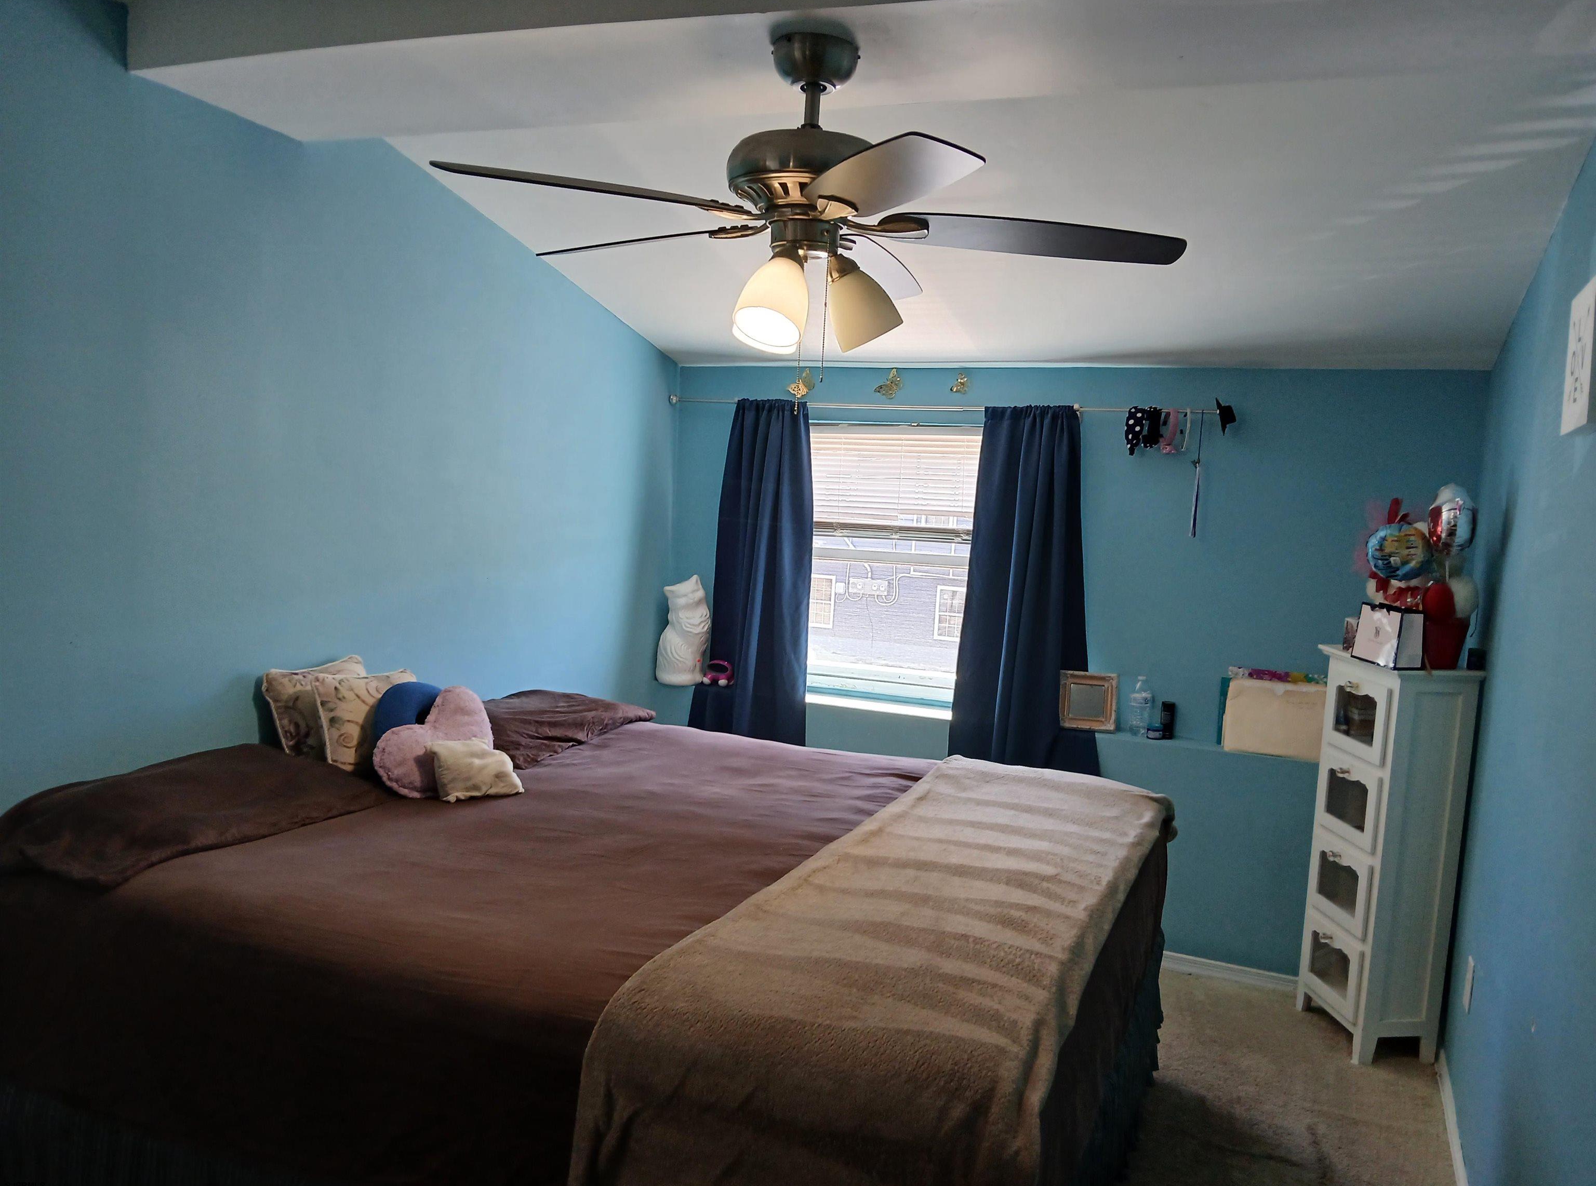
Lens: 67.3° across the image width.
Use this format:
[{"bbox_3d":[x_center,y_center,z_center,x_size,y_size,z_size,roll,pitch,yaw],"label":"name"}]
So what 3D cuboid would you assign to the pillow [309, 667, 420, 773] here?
[{"bbox_3d":[-1.065,0.329,3.037,0.120,0.280,0.330,-15,-6,30],"label":"pillow"}]

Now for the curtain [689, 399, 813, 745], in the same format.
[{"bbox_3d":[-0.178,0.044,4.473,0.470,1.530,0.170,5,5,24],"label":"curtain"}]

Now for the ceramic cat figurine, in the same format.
[{"bbox_3d":[-0.441,0.137,4.629,0.160,0.420,0.185,-1,6,-44],"label":"ceramic cat figurine"}]

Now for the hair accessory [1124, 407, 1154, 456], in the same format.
[{"bbox_3d":[1.111,-0.529,3.910,0.085,0.155,0.120,5,5,24],"label":"hair accessory"}]

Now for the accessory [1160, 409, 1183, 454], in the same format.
[{"bbox_3d":[1.203,-0.522,3.869,0.070,0.145,0.120,5,5,24],"label":"accessory"}]

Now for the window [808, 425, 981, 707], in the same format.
[{"bbox_3d":[0.339,-0.114,4.442,0.720,1.040,0.100,5,5,24],"label":"window"}]

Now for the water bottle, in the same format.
[{"bbox_3d":[1.130,0.374,3.938,0.066,0.200,0.066,5,5,24],"label":"water bottle"}]

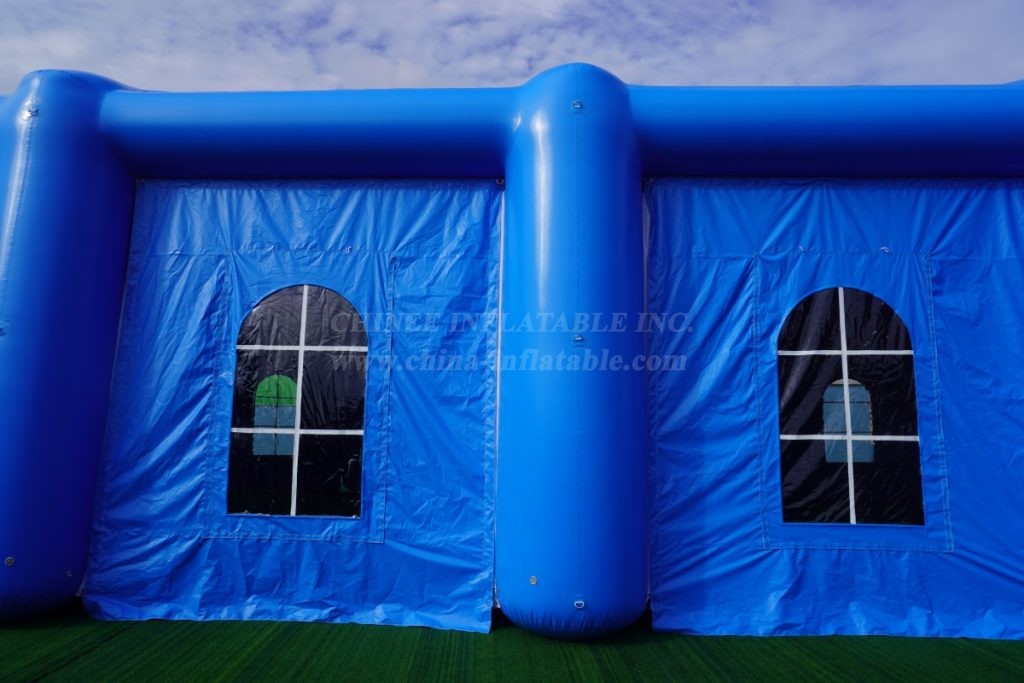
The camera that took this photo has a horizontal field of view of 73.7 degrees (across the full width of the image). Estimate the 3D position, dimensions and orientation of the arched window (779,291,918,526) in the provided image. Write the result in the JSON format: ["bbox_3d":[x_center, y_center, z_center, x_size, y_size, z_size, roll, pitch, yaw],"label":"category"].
[{"bbox_3d":[2.372,0.439,4.819,0.959,1.663,0.040,0,-7,2],"label":"arched window"}]

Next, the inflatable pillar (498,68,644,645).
[{"bbox_3d":[0.444,-0.018,5.009,1.040,4.163,1.040,1,-8,2],"label":"inflatable pillar"}]

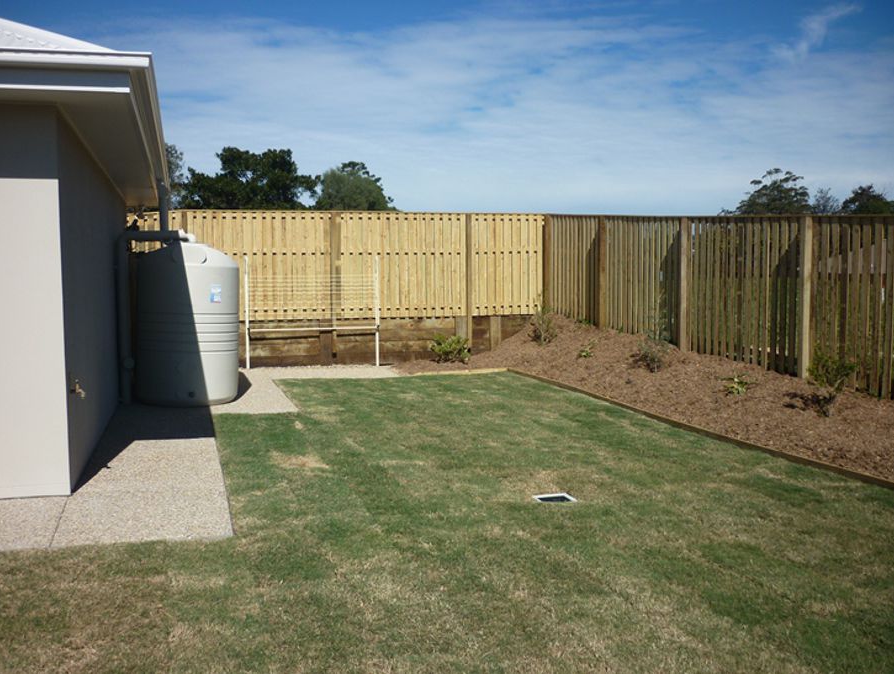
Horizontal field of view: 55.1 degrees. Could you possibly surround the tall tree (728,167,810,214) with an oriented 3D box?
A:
[{"bbox_3d":[22.596,-6.816,60.304,6.400,9.967,6.400,0,3,0],"label":"tall tree"}]

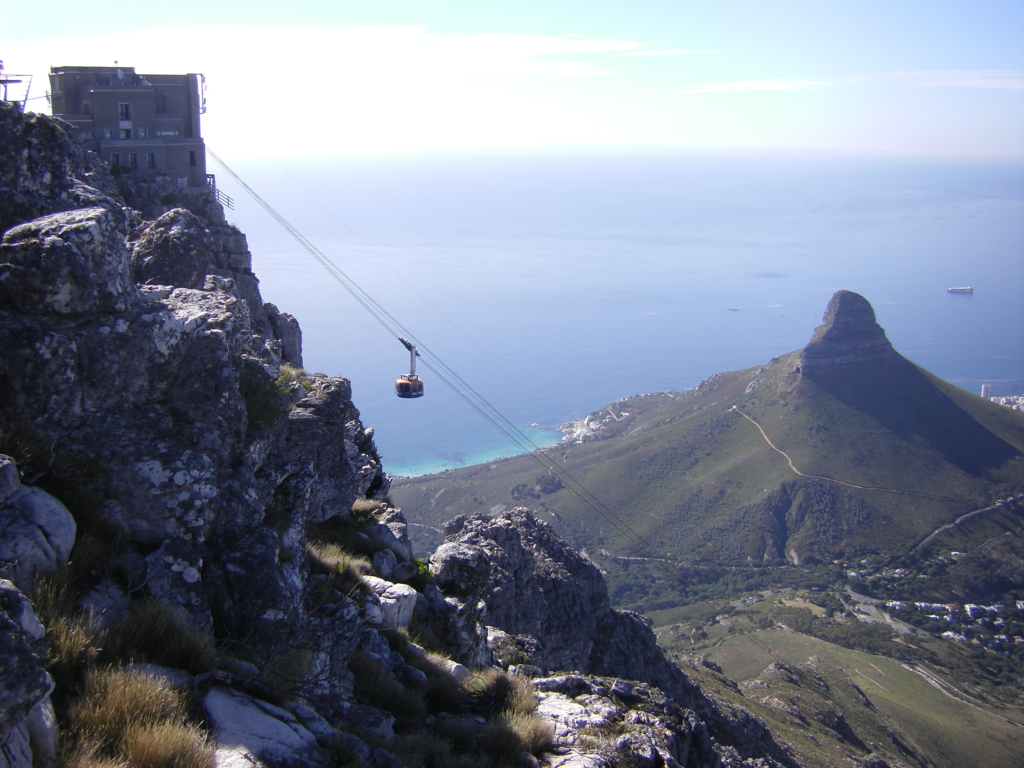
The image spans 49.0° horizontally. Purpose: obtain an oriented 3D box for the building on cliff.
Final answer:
[{"bbox_3d":[-53.565,-35.670,157.000,17.139,16.324,13.500,-10,16,-37],"label":"building on cliff"}]

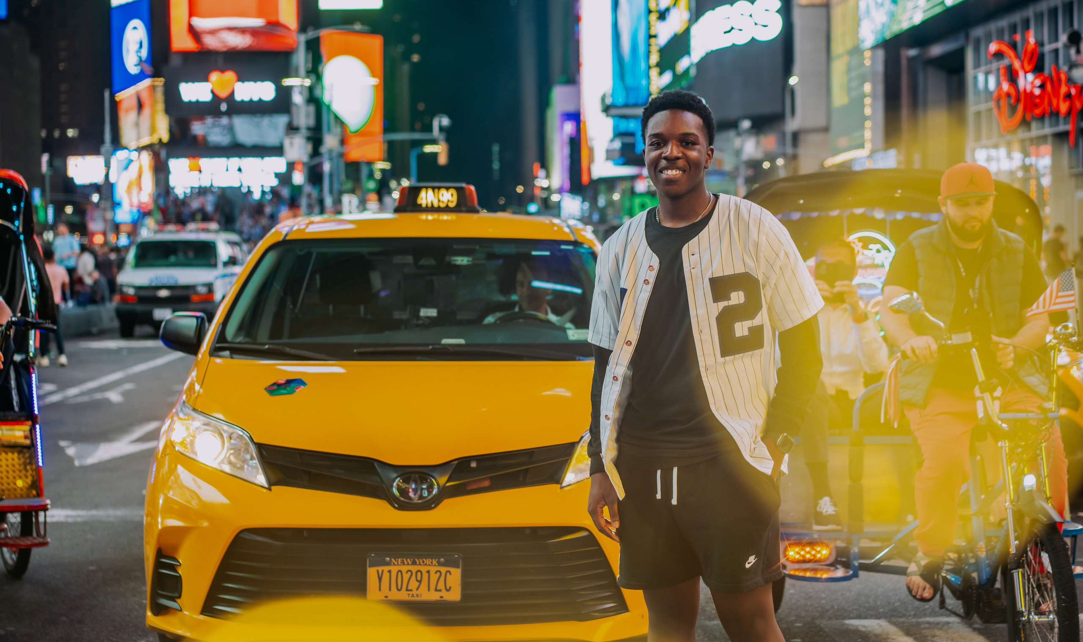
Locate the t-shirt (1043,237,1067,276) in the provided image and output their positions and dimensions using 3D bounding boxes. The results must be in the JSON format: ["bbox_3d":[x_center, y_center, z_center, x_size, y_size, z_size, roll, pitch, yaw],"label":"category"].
[{"bbox_3d":[7.543,-0.938,24.300,0.260,0.620,0.430,-2,2,-37],"label":"t-shirt"}]

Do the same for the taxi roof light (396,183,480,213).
[{"bbox_3d":[-0.493,-0.583,7.840,0.400,0.150,0.170,0,2,-2],"label":"taxi roof light"}]

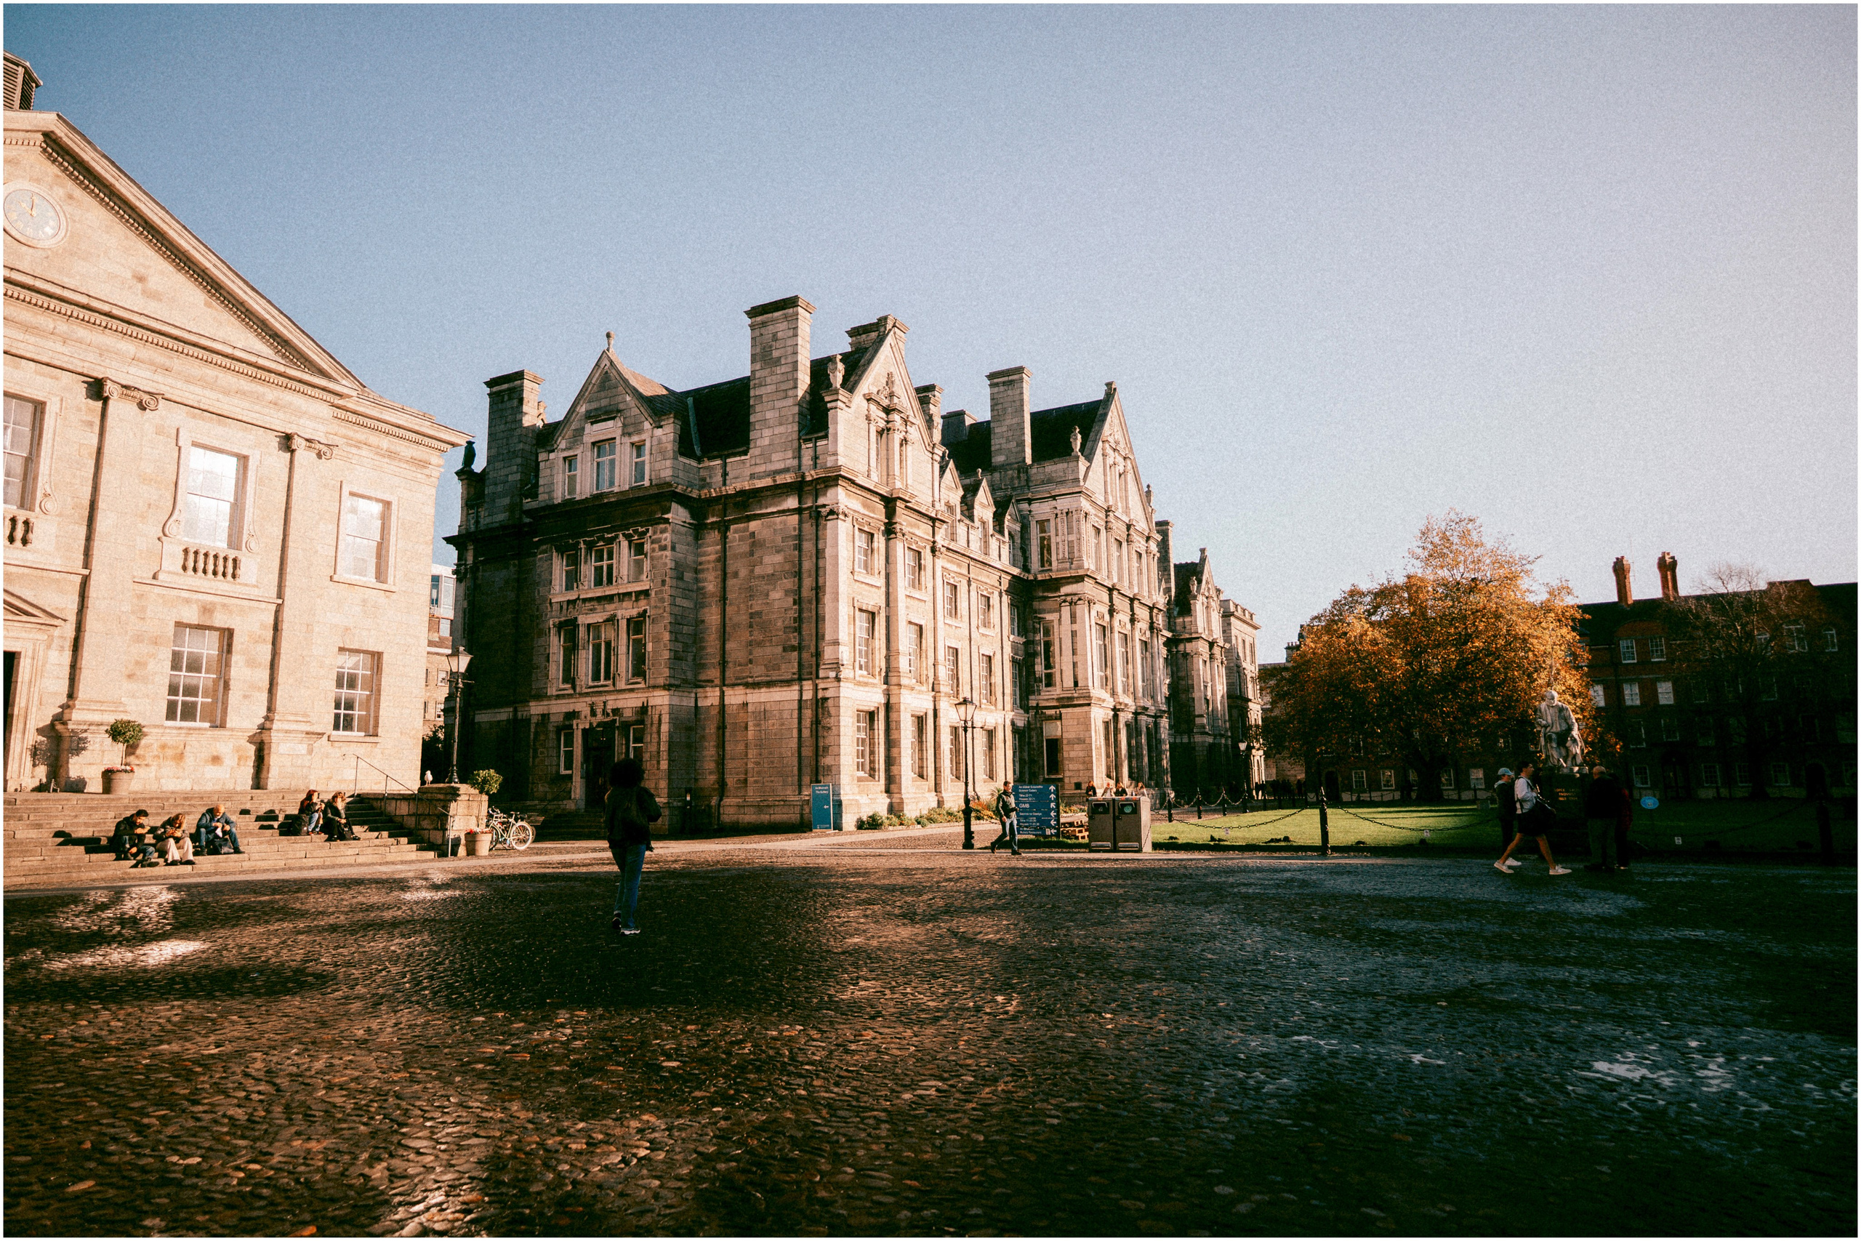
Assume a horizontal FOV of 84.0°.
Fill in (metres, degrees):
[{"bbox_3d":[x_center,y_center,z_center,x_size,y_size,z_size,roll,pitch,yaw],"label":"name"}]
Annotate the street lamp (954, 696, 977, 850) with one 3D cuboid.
[{"bbox_3d":[0.906,3.861,26.400,0.500,3.930,0.500,-7,-11,32],"label":"street lamp"}]

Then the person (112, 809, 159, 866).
[{"bbox_3d":[-16.139,4.427,21.000,0.770,1.120,0.550,-2,-9,7],"label":"person"}]

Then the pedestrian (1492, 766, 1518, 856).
[{"bbox_3d":[10.217,3.459,18.300,0.500,1.690,0.500,-6,-11,27],"label":"pedestrian"}]

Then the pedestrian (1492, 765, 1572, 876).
[{"bbox_3d":[9.377,3.087,16.150,1.000,1.740,0.550,-5,-10,20],"label":"pedestrian"}]

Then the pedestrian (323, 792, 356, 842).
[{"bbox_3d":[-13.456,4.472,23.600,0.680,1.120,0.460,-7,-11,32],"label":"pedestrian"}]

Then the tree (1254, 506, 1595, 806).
[{"bbox_3d":[37.459,3.124,78.000,22.500,21.800,21.500,-6,-11,27],"label":"tree"}]

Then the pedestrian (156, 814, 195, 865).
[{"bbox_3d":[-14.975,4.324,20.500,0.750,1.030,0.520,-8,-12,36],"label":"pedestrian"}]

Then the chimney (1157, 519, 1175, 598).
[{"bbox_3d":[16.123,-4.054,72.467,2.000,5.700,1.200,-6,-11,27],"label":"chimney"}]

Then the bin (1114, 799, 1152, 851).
[{"bbox_3d":[4.944,4.993,25.200,0.680,1.270,0.700,-6,-11,27],"label":"bin"}]

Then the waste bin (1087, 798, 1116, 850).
[{"bbox_3d":[4.341,4.980,25.300,0.640,1.265,0.680,-7,-11,32],"label":"waste bin"}]

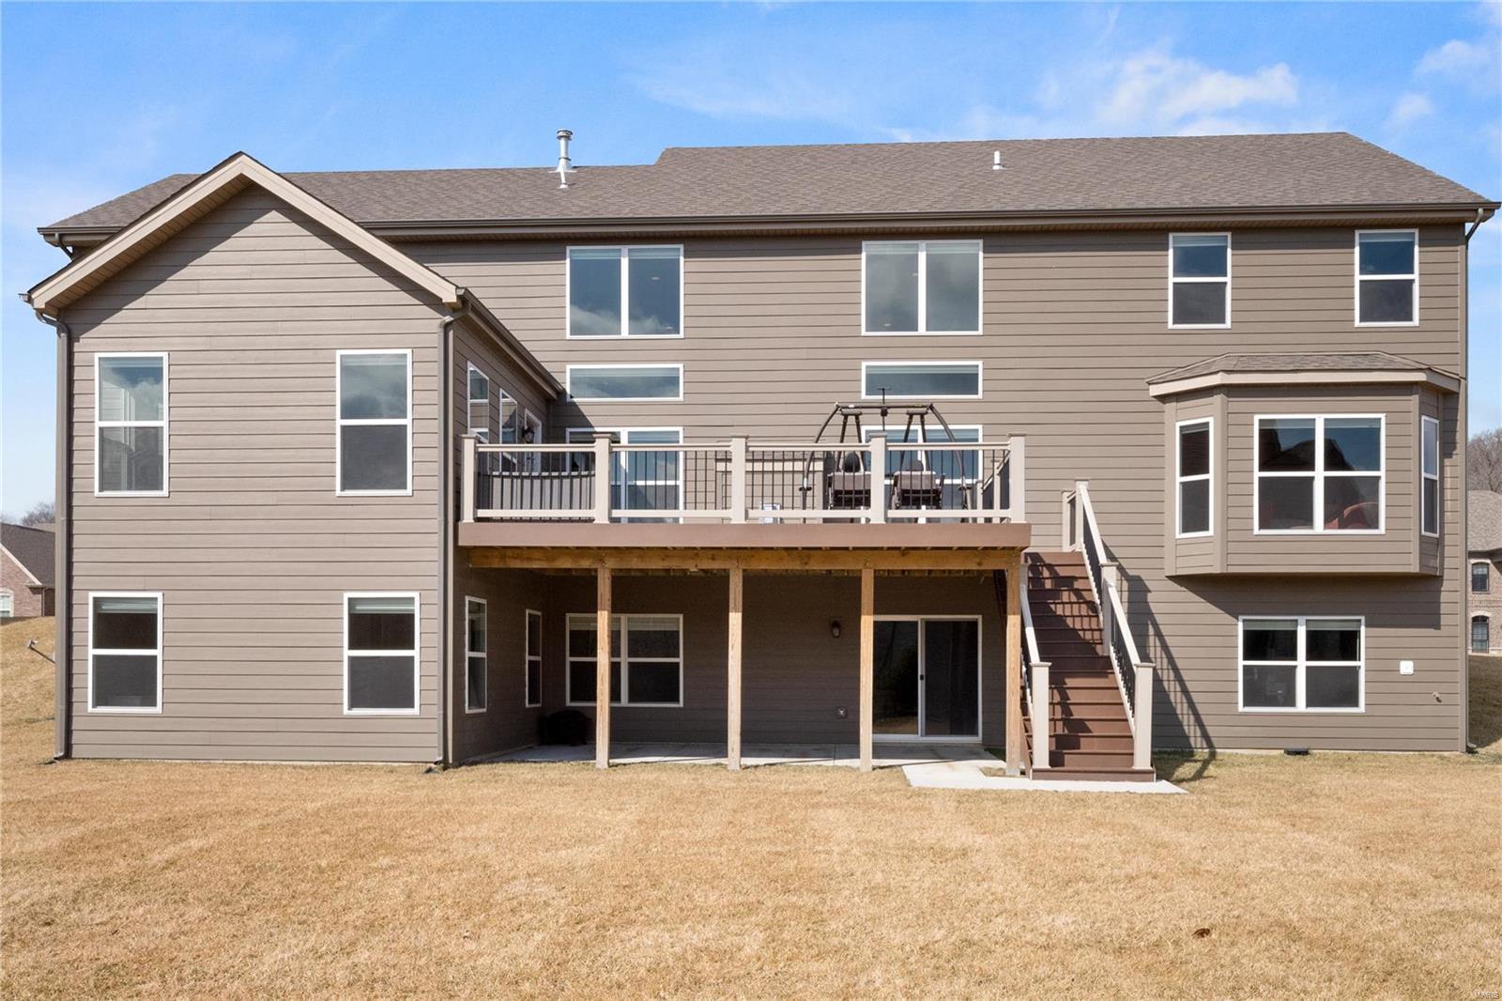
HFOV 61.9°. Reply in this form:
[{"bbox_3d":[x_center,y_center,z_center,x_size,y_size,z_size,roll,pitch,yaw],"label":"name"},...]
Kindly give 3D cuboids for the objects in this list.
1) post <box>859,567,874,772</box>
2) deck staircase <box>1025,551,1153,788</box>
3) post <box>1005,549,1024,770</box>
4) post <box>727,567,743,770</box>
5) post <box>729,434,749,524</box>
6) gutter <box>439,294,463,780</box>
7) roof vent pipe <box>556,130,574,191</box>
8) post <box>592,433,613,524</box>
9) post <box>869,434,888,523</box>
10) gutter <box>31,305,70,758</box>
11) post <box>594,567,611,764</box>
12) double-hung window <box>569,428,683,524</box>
[{"bbox_3d":[1.496,2.187,16.200,0.150,2.630,0.150,0,-2,4],"label":"post"},{"bbox_3d":[4.230,2.060,16.750,1.500,2.950,3.700,0,-2,4],"label":"deck staircase"},{"bbox_3d":[3.390,2.128,16.100,0.160,2.800,0.160,0,-2,4],"label":"post"},{"bbox_3d":[-0.206,2.200,16.300,0.150,2.630,0.150,0,-2,4],"label":"post"},{"bbox_3d":[-0.154,-0.250,15.680,0.230,1.110,0.230,0,-2,4],"label":"post"},{"bbox_3d":[-3.721,0.436,15.500,0.300,5.750,0.200,0,-2,4],"label":"gutter"},{"bbox_3d":[-3.349,-6.185,22.600,0.310,1.000,0.310,0,-2,4],"label":"roof vent pipe"},{"bbox_3d":[-1.874,-0.267,15.800,0.230,1.110,0.230,0,-2,4],"label":"post"},{"bbox_3d":[1.582,-0.262,15.550,0.230,1.110,0.230,0,-2,4],"label":"post"},{"bbox_3d":[-8.852,0.416,15.850,0.450,5.770,0.200,0,-2,4],"label":"gutter"},{"bbox_3d":[-1.946,2.198,16.400,0.150,2.650,0.150,0,-2,4],"label":"post"},{"bbox_3d":[-2.057,-0.344,20.400,1.900,1.720,0.100,0,-2,4],"label":"double-hung window"}]

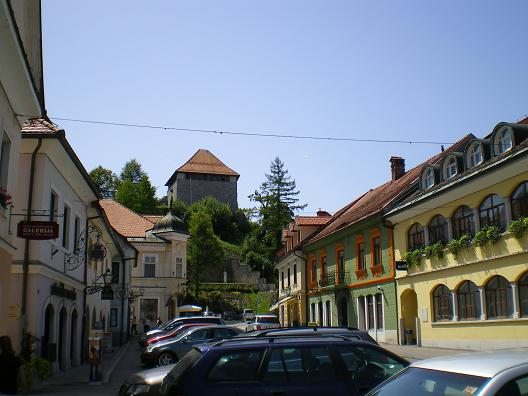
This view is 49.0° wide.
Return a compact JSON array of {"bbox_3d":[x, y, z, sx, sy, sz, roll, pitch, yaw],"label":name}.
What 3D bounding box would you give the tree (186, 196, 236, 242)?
[{"bbox_3d":[-9.830,4.213,108.521,8.600,8.500,8.400,1,-12,-7],"label":"tree"}]

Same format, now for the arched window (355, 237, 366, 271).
[{"bbox_3d":[6.573,3.768,39.355,0.200,2.250,1.350,2,-12,-13],"label":"arched window"}]

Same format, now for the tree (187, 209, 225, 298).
[{"bbox_3d":[-8.075,7.660,80.000,5.100,12.300,5.100,-1,-12,0],"label":"tree"}]

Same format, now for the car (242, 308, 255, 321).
[{"bbox_3d":[-2.211,16.991,84.316,1.800,1.720,4.400,0,-12,-4],"label":"car"}]

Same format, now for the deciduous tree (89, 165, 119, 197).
[{"bbox_3d":[-33.994,-2.421,122.000,7.000,10.000,7.000,-1,-12,0],"label":"deciduous tree"}]

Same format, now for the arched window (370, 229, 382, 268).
[{"bbox_3d":[7.172,3.211,36.851,0.200,2.350,1.350,2,-12,-13],"label":"arched window"}]

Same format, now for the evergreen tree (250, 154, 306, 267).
[{"bbox_3d":[2.321,2.493,99.653,9.200,19.000,9.000,0,-12,-3],"label":"evergreen tree"}]

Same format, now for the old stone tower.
[{"bbox_3d":[-13.108,-2.753,121.229,12.400,15.380,12.200,4,-13,-20],"label":"old stone tower"}]

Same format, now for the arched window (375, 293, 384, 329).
[{"bbox_3d":[6.970,6.819,34.978,0.180,2.150,1.100,2,-13,-12],"label":"arched window"}]

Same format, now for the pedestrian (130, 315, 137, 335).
[{"bbox_3d":[-12.000,11.750,53.500,0.550,1.720,0.500,0,-12,-5],"label":"pedestrian"}]

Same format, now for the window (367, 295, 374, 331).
[{"bbox_3d":[6.880,7.397,37.444,0.200,2.200,1.000,2,-12,-13],"label":"window"}]

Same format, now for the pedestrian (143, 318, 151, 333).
[{"bbox_3d":[-10.695,11.651,52.758,0.500,1.600,0.400,-7,-13,26],"label":"pedestrian"}]

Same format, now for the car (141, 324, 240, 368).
[{"bbox_3d":[-2.391,5.606,22.000,4.350,1.460,1.780,2,-13,-14],"label":"car"}]

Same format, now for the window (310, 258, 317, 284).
[{"bbox_3d":[4.163,6.097,48.741,0.180,2.250,1.100,2,-13,-12],"label":"window"}]

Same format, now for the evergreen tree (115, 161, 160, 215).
[{"bbox_3d":[-25.298,-1.885,115.000,8.700,12.000,8.700,-1,-12,0],"label":"evergreen tree"}]

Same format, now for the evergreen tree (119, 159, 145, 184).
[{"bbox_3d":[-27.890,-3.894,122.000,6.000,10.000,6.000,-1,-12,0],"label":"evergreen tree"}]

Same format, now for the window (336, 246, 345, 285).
[{"bbox_3d":[5.562,4.908,42.140,0.180,2.600,1.200,2,-13,-12],"label":"window"}]

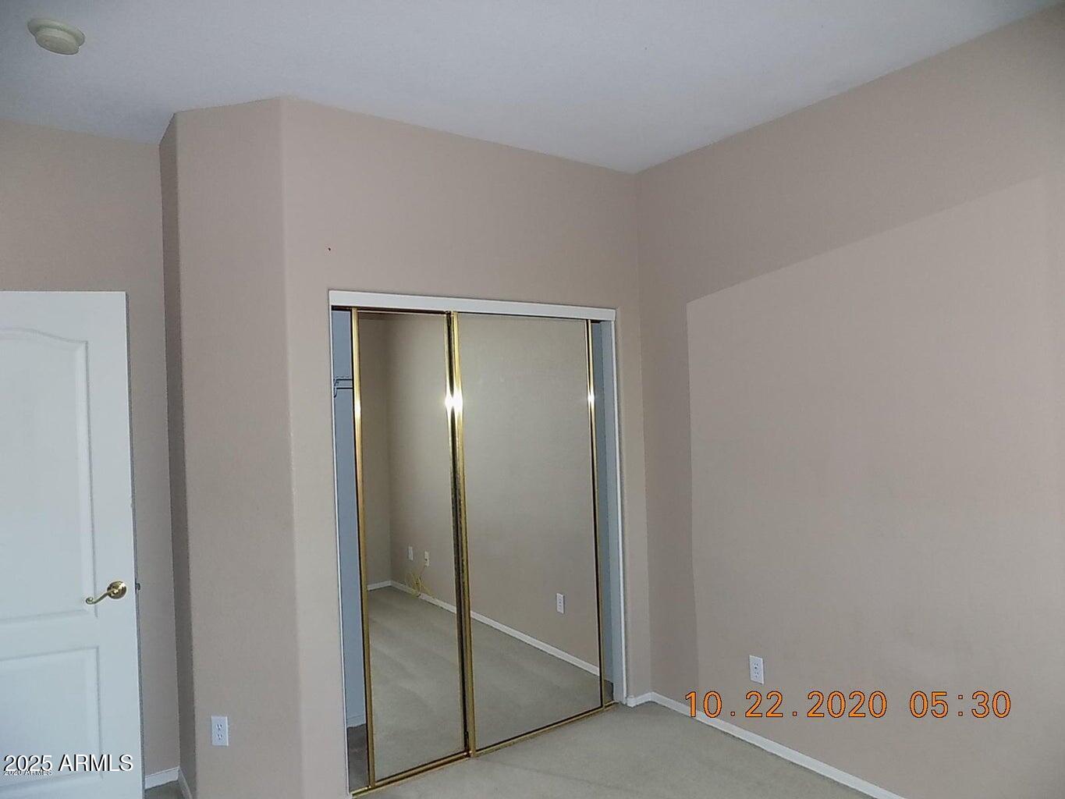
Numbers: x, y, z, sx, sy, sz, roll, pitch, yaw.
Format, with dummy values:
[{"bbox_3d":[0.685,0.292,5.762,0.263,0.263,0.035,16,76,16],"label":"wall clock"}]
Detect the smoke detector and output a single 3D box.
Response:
[{"bbox_3d":[-1.437,-1.091,2.141,0.143,0.044,0.143,-2,0,-35],"label":"smoke detector"}]

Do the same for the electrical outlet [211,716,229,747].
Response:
[{"bbox_3d":[-1.201,1.274,2.714,0.070,0.115,0.010,-2,0,11],"label":"electrical outlet"}]

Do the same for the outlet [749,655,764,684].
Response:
[{"bbox_3d":[0.997,1.206,3.153,0.010,0.115,0.070,-2,0,-35],"label":"outlet"}]

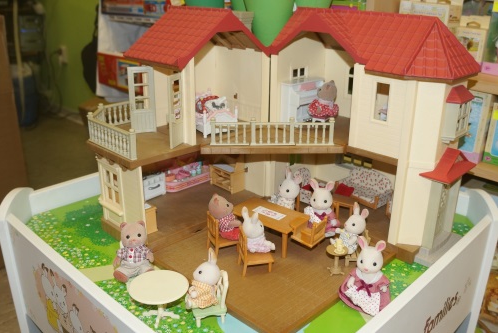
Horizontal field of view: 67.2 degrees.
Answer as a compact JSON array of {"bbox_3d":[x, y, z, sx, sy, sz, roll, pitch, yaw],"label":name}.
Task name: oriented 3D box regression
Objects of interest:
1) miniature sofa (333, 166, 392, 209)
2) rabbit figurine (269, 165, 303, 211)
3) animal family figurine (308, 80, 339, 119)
[{"bbox_3d":[0.207,0.033,0.673,0.047,0.050,0.092,-12,21,-34],"label":"miniature sofa"},{"bbox_3d":[0.056,0.038,0.565,0.043,0.070,0.040,-16,24,-41],"label":"rabbit figurine"},{"bbox_3d":[0.127,-0.114,0.635,0.048,0.063,0.042,10,20,28],"label":"animal family figurine"}]

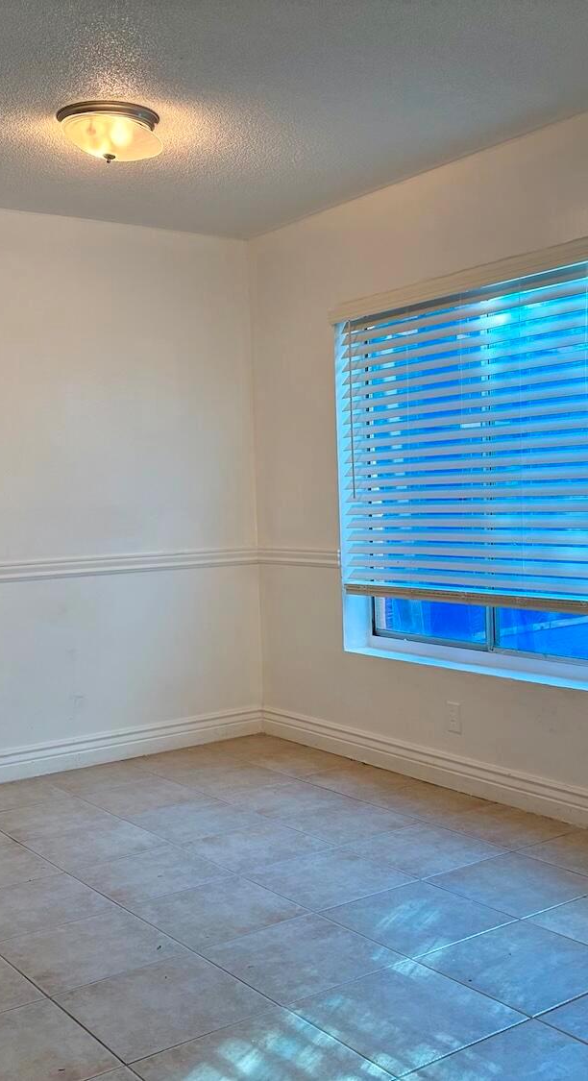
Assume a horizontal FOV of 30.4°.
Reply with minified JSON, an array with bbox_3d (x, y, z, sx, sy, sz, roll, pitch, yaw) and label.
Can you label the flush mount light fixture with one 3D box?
[{"bbox_3d":[-0.602,-1.305,3.529,0.334,0.143,0.334,-2,3,0],"label":"flush mount light fixture"}]

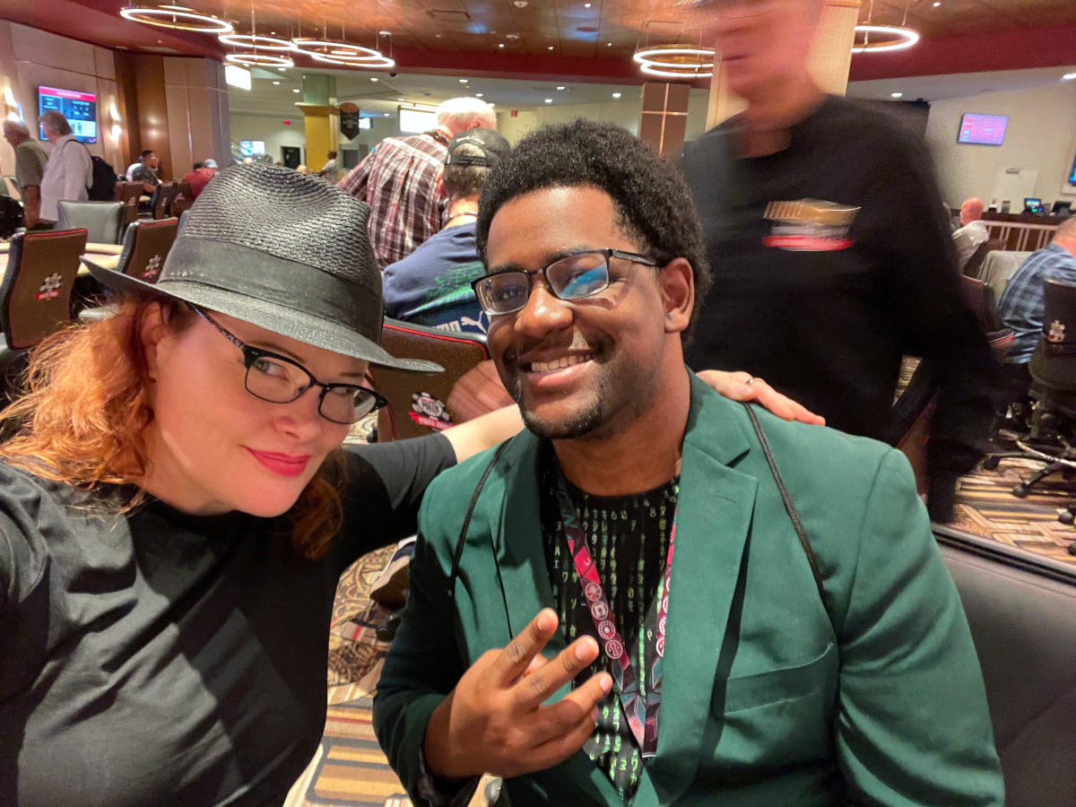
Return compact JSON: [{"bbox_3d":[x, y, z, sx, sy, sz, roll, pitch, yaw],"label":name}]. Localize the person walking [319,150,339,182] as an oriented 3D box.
[{"bbox_3d":[-5.224,-5.483,17.972,0.420,1.660,0.500,-4,19,-20],"label":"person walking"}]

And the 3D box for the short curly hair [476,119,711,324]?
[{"bbox_3d":[0.053,-0.174,0.690,0.220,0.205,0.235,-6,-1,32],"label":"short curly hair"}]

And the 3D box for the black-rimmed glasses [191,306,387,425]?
[{"bbox_3d":[-0.208,-0.037,0.573,0.140,0.045,0.140,34,6,38],"label":"black-rimmed glasses"}]

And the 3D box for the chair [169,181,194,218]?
[{"bbox_3d":[-4.548,-2.248,8.903,0.600,0.980,0.550,10,19,21],"label":"chair"}]

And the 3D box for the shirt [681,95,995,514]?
[{"bbox_3d":[0.571,-0.183,1.423,0.380,0.770,0.540,-9,21,-32],"label":"shirt"}]

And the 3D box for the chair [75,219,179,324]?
[{"bbox_3d":[-2.423,-0.571,4.196,0.620,1.000,0.530,3,18,-2],"label":"chair"}]

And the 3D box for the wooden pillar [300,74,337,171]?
[{"bbox_3d":[-6.107,-7.219,20.058,0.750,3.600,0.750,5,18,5],"label":"wooden pillar"}]

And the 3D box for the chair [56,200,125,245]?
[{"bbox_3d":[-3.100,-0.905,5.046,0.560,0.980,0.620,-6,20,-28],"label":"chair"}]

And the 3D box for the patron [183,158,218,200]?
[{"bbox_3d":[-4.754,-2.763,10.119,0.530,1.320,0.750,5,18,5],"label":"patron"}]

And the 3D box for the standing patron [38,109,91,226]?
[{"bbox_3d":[-4.239,-1.767,6.491,0.350,1.690,0.480,-2,18,-15],"label":"standing patron"}]

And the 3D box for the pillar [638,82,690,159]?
[{"bbox_3d":[1.737,-3.292,10.705,0.670,2.680,0.670,4,17,0],"label":"pillar"}]

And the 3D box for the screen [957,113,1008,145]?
[{"bbox_3d":[8.812,-5.424,14.179,1.020,0.580,0.080,1,18,-7],"label":"screen"}]

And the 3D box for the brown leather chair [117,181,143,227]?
[{"bbox_3d":[-4.930,-2.132,8.507,0.600,0.980,0.550,9,18,15],"label":"brown leather chair"}]

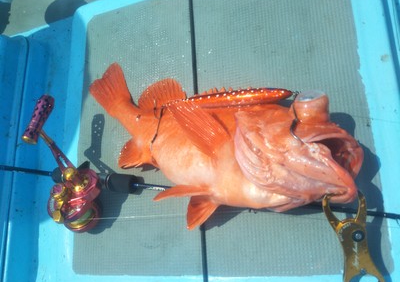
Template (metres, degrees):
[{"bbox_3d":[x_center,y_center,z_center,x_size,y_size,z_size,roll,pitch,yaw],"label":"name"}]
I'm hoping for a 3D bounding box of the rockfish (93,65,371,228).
[{"bbox_3d":[-0.018,-0.001,0.470,0.430,0.115,0.195,11,73,27],"label":"rockfish"}]

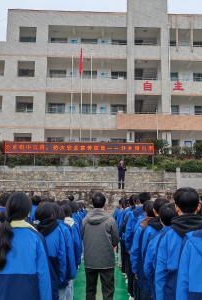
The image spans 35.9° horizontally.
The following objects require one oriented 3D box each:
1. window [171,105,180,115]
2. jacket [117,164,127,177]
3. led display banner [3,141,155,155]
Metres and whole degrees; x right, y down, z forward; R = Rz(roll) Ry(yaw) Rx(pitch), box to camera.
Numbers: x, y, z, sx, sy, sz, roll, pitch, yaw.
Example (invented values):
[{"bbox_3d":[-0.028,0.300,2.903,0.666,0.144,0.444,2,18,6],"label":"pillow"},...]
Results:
[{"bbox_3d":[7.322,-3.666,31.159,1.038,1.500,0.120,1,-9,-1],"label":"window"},{"bbox_3d":[1.282,1.222,18.600,0.540,0.730,0.360,1,-8,-3],"label":"jacket"},{"bbox_3d":[-1.358,-0.129,20.054,9.743,0.839,0.150,1,-9,-1],"label":"led display banner"}]

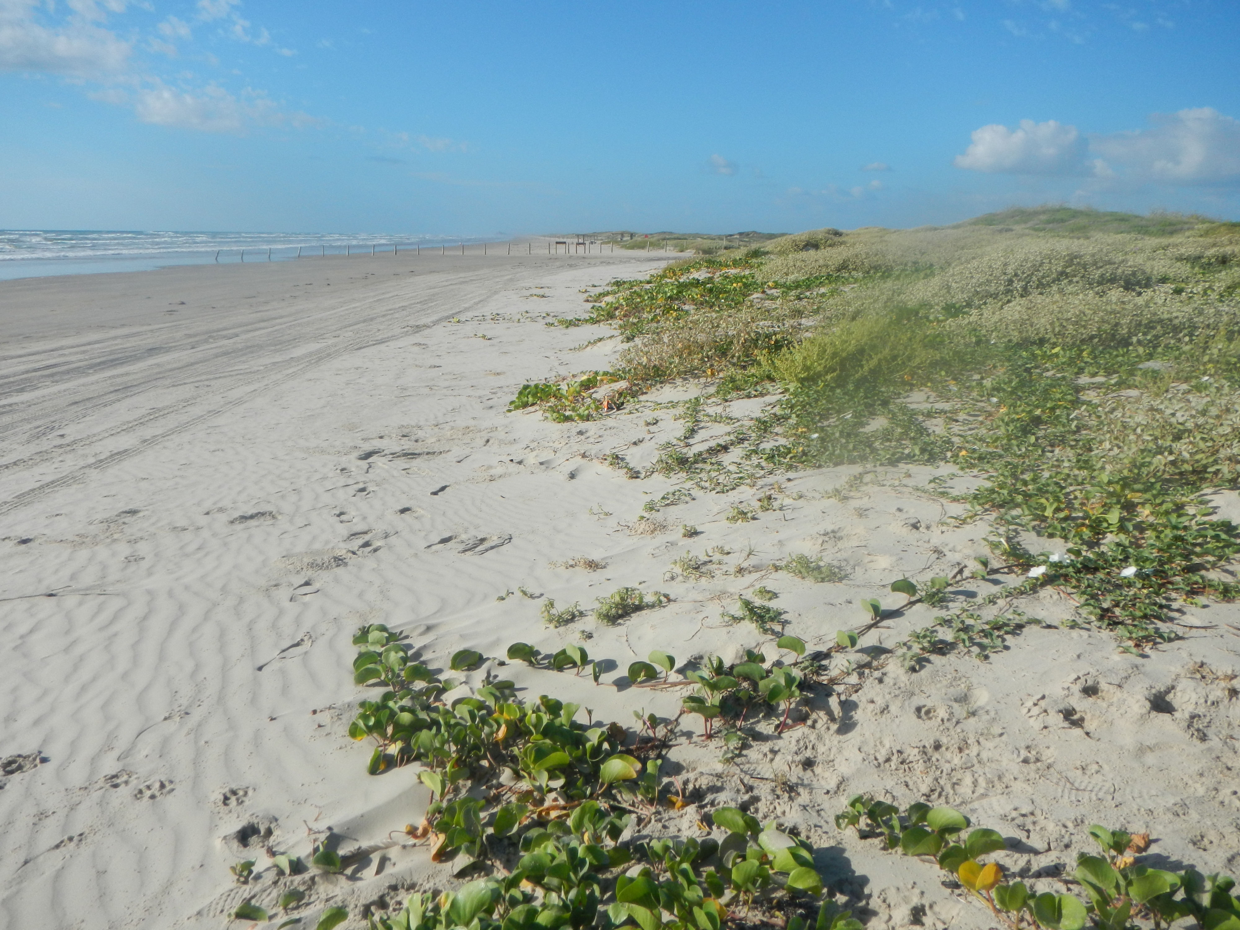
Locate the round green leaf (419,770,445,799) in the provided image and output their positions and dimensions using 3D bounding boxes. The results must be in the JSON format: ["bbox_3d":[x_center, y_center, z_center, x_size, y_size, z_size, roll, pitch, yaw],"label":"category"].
[{"bbox_3d":[-0.473,0.803,2.524,0.064,0.065,0.045,-2,13,-11],"label":"round green leaf"}]

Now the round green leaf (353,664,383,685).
[{"bbox_3d":[-0.816,0.677,3.244,0.091,0.057,0.046,-3,13,-15],"label":"round green leaf"}]

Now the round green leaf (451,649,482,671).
[{"bbox_3d":[-0.488,0.619,3.187,0.099,0.049,0.064,-2,13,-9],"label":"round green leaf"}]

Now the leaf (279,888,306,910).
[{"bbox_3d":[-0.681,0.903,2.086,0.058,0.028,0.038,-4,14,-20],"label":"leaf"}]

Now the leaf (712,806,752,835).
[{"bbox_3d":[0.250,0.798,2.250,0.089,0.041,0.058,2,13,7],"label":"leaf"}]

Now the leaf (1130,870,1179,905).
[{"bbox_3d":[1.078,0.852,2.024,0.098,0.044,0.064,8,15,30],"label":"leaf"}]

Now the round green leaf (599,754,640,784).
[{"bbox_3d":[-0.001,0.784,2.584,0.106,0.066,0.053,1,13,0],"label":"round green leaf"}]

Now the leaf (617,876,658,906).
[{"bbox_3d":[0.036,0.887,2.088,0.084,0.053,0.042,1,13,1],"label":"leaf"}]

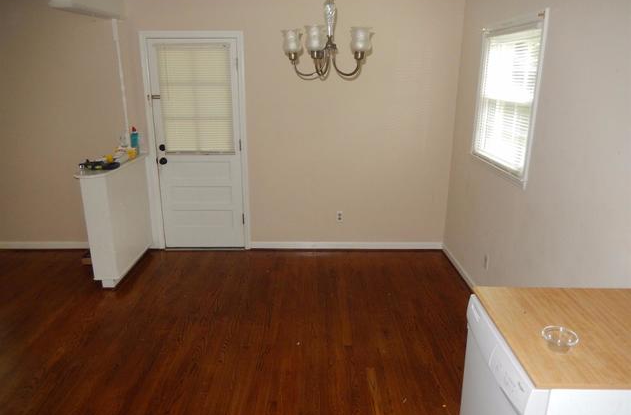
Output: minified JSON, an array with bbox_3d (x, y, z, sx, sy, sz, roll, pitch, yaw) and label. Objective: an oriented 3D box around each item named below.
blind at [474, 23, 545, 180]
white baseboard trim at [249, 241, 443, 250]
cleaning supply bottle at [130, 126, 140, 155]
[{"bbox_3d":[1.316,-0.758,3.194,0.050,0.910,0.930,0,16,0],"label":"blind"},{"bbox_3d":[0.323,0.395,4.649,1.983,0.085,0.016,0,16,0],"label":"white baseboard trim"},{"bbox_3d":[-1.697,-0.621,4.282,0.075,0.283,0.063,0,16,0],"label":"cleaning supply bottle"}]

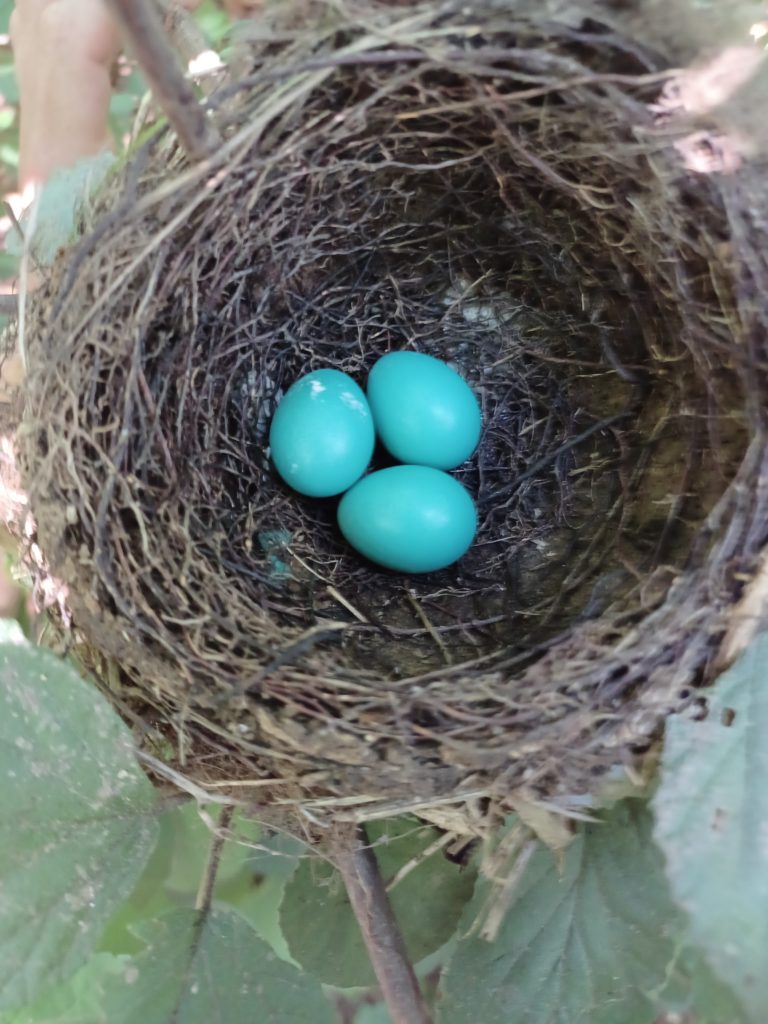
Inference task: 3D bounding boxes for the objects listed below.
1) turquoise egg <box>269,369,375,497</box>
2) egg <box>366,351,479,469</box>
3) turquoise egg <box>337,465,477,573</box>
[{"bbox_3d":[-0.011,-0.014,0.134,0.019,0.019,0.025,-2,69,-1],"label":"turquoise egg"},{"bbox_3d":[0.007,-0.019,0.137,0.019,0.019,0.025,-37,78,-12],"label":"egg"},{"bbox_3d":[0.004,0.001,0.131,0.025,0.019,0.019,8,72,2],"label":"turquoise egg"}]

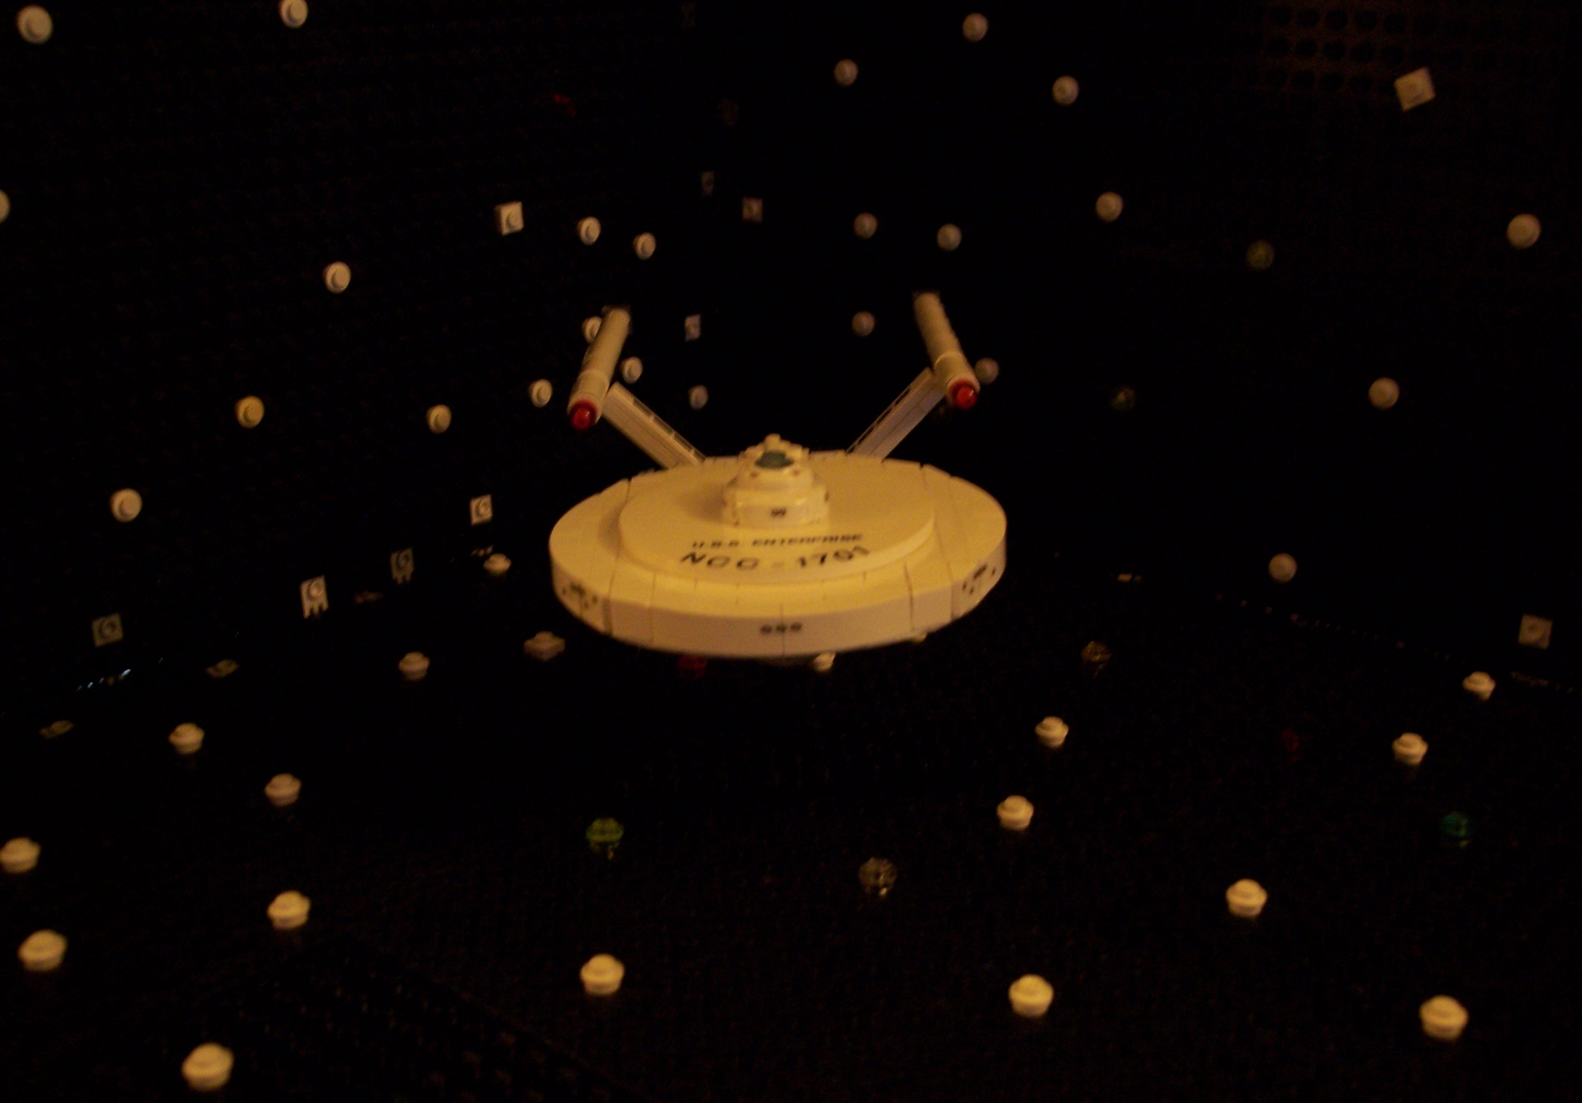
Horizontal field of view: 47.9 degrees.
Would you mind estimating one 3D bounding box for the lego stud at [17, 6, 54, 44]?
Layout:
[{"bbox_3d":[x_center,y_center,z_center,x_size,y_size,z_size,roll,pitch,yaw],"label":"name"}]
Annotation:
[{"bbox_3d":[-0.172,-0.120,0.407,0.005,0.008,0.008,16,25,37],"label":"lego stud"}]

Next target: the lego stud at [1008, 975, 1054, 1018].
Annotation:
[{"bbox_3d":[0.045,0.082,0.331,0.008,0.005,0.008,0,20,0],"label":"lego stud"}]

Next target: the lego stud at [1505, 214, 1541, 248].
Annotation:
[{"bbox_3d":[0.185,-0.081,0.450,0.008,0.008,0.005,17,26,37],"label":"lego stud"}]

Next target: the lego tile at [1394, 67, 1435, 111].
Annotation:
[{"bbox_3d":[0.160,-0.119,0.458,0.008,0.008,0.005,-21,1,44],"label":"lego tile"}]

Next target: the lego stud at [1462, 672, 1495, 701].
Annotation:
[{"bbox_3d":[0.178,0.035,0.460,0.008,0.005,0.008,16,25,37],"label":"lego stud"}]

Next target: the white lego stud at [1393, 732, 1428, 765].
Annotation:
[{"bbox_3d":[0.148,0.047,0.425,0.008,0.005,0.008,0,20,0],"label":"white lego stud"}]

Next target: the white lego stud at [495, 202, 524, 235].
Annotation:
[{"bbox_3d":[-0.083,-0.100,0.534,0.005,0.008,0.008,16,25,37],"label":"white lego stud"}]

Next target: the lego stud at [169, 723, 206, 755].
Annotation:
[{"bbox_3d":[-0.147,0.045,0.433,0.008,0.005,0.008,0,20,0],"label":"lego stud"}]

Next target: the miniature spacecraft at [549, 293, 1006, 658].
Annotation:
[{"bbox_3d":[-0.003,-0.017,0.419,0.096,0.057,0.205,-3,22,0],"label":"miniature spacecraft"}]

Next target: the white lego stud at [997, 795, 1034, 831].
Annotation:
[{"bbox_3d":[0.050,0.058,0.398,0.008,0.005,0.008,0,20,0],"label":"white lego stud"}]

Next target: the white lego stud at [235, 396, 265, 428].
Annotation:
[{"bbox_3d":[-0.145,-0.037,0.478,0.005,0.008,0.008,16,25,37],"label":"white lego stud"}]

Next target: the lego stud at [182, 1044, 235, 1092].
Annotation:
[{"bbox_3d":[-0.100,0.089,0.307,0.008,0.005,0.008,0,20,0],"label":"lego stud"}]

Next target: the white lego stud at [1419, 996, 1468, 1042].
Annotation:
[{"bbox_3d":[0.119,0.085,0.324,0.008,0.005,0.008,0,20,0],"label":"white lego stud"}]

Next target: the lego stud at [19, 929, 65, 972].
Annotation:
[{"bbox_3d":[-0.143,0.076,0.341,0.008,0.005,0.008,0,20,0],"label":"lego stud"}]

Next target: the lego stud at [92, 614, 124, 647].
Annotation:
[{"bbox_3d":[-0.176,0.020,0.459,0.005,0.008,0.008,16,25,37],"label":"lego stud"}]

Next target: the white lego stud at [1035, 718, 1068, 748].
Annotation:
[{"bbox_3d":[0.064,0.044,0.434,0.008,0.005,0.008,0,20,0],"label":"white lego stud"}]

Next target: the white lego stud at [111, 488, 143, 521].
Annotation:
[{"bbox_3d":[-0.172,-0.012,0.462,0.005,0.008,0.008,17,26,37],"label":"white lego stud"}]

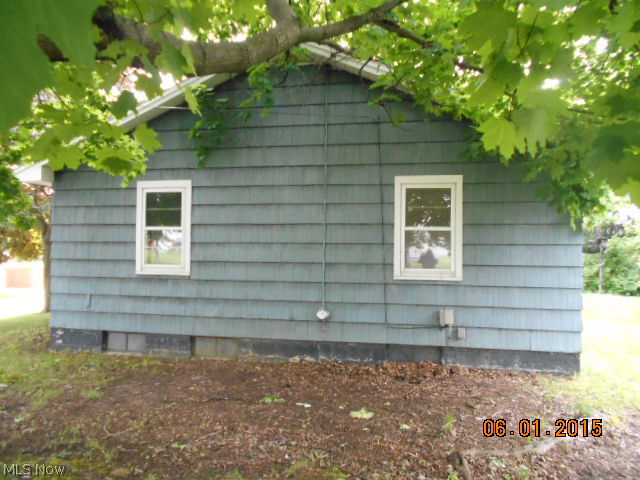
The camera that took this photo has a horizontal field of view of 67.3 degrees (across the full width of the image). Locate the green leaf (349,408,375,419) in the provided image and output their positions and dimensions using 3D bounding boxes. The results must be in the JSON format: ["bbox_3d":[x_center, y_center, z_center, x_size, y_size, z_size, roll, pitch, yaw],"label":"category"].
[{"bbox_3d":[0.387,1.581,4.380,0.210,0.045,0.170,1,-1,0],"label":"green leaf"}]

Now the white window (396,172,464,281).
[{"bbox_3d":[1.435,-0.158,6.367,0.886,1.391,0.100,0,-1,11],"label":"white window"}]

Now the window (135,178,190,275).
[{"bbox_3d":[-2.286,-0.175,7.070,0.876,1.373,0.100,0,-1,11],"label":"window"}]

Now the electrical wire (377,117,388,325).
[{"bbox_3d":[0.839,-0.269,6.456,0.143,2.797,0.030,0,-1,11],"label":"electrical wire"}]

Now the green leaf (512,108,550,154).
[{"bbox_3d":[0.704,-0.361,1.600,0.125,0.150,0.060,0,-1,24],"label":"green leaf"}]

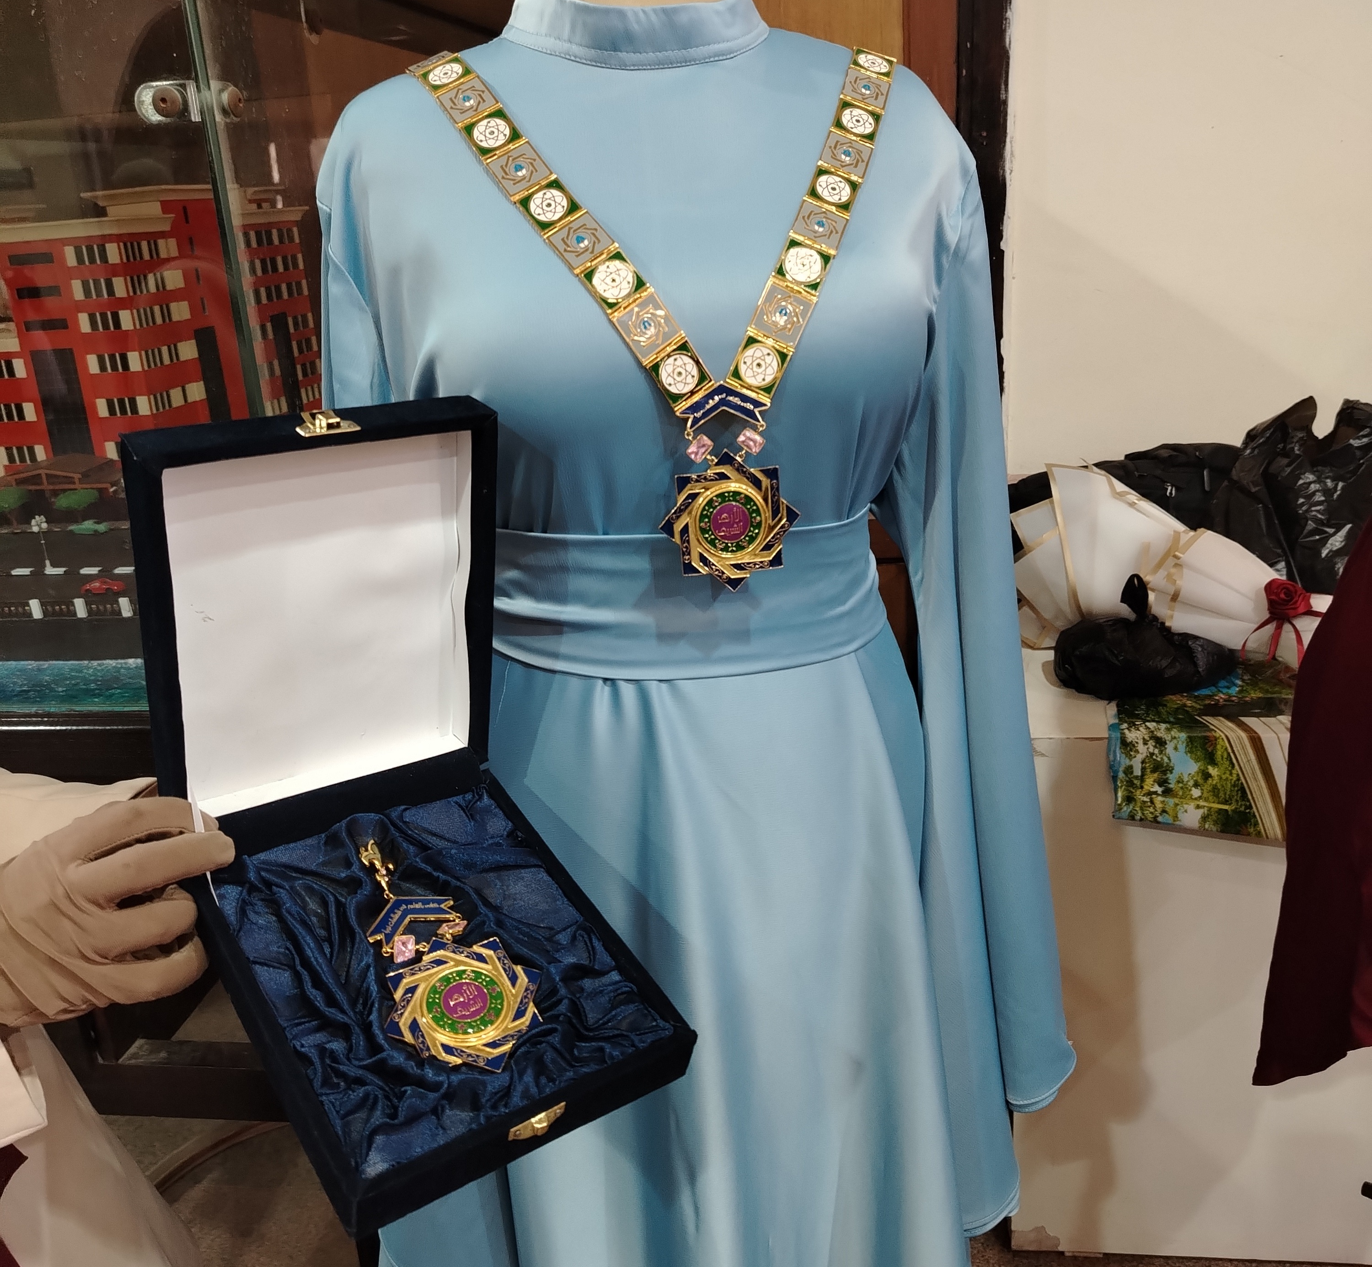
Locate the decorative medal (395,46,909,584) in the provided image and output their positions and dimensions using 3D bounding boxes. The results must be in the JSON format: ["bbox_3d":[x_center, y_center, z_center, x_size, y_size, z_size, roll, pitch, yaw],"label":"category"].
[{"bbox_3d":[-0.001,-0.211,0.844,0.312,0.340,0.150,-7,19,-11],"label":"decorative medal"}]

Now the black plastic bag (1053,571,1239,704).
[{"bbox_3d":[0.598,-0.009,1.626,0.225,0.130,0.165,-1,19,7],"label":"black plastic bag"}]

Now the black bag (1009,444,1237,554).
[{"bbox_3d":[0.708,-0.178,2.012,0.370,0.200,0.190,-1,19,7],"label":"black bag"}]

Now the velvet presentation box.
[{"bbox_3d":[-0.140,0.069,0.662,0.193,0.267,0.305,-14,40,-35],"label":"velvet presentation box"}]

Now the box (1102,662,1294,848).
[{"bbox_3d":[0.642,0.123,1.554,0.250,0.150,0.240,-1,19,7],"label":"box"}]

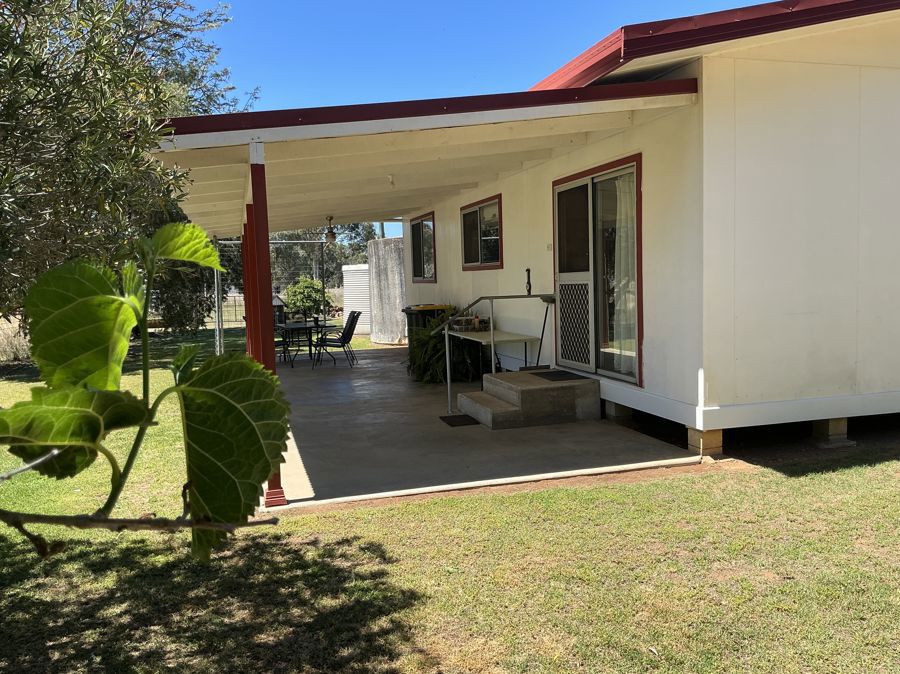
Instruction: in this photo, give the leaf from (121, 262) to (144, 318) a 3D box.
[{"bbox_3d":[-0.284,-0.042,0.650,0.021,0.050,0.024,-3,5,-14],"label":"leaf"}]

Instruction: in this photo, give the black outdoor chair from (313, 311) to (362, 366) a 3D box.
[{"bbox_3d":[-2.028,0.051,12.893,0.813,0.958,0.578,-3,5,-11],"label":"black outdoor chair"}]

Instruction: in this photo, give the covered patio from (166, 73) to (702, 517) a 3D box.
[{"bbox_3d":[-1.410,-0.766,10.434,3.998,3.040,11.020,-3,5,-16],"label":"covered patio"}]

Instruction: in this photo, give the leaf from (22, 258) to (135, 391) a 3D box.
[{"bbox_3d":[-0.330,-0.008,0.650,0.095,0.112,0.050,-3,5,-14],"label":"leaf"}]

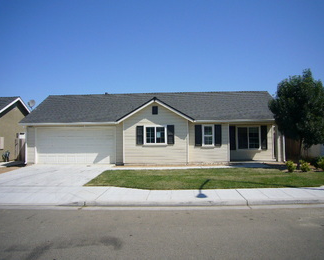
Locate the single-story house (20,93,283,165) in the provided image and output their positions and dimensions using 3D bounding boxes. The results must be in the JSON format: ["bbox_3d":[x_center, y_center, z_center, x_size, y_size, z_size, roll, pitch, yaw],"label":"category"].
[{"bbox_3d":[-0.350,-0.263,20.799,16.035,4.878,8.900,-1,-2,3],"label":"single-story house"}]

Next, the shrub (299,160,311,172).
[{"bbox_3d":[6.576,1.637,12.873,0.510,0.537,0.510,-1,-2,3],"label":"shrub"}]

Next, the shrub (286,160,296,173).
[{"bbox_3d":[5.914,1.653,12.866,0.496,0.523,0.496,-1,-2,3],"label":"shrub"}]

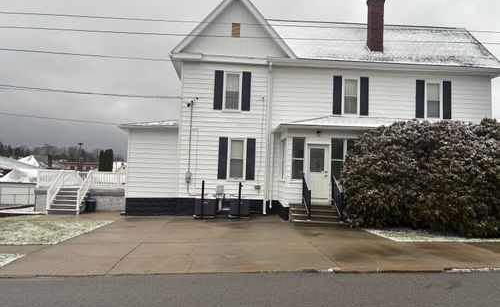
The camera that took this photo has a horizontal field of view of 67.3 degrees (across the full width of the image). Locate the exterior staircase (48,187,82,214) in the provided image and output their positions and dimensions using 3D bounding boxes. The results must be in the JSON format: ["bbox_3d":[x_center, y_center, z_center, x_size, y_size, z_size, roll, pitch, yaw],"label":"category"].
[{"bbox_3d":[-7.905,2.062,16.609,1.376,1.130,1.350,2,-4,-2],"label":"exterior staircase"}]

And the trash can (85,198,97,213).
[{"bbox_3d":[-7.095,2.297,16.759,0.480,0.630,0.480,2,-2,-3],"label":"trash can"}]

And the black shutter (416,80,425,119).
[{"bbox_3d":[7.530,-2.418,16.603,0.382,1.712,0.050,2,-4,-2],"label":"black shutter"}]

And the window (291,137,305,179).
[{"bbox_3d":[1.807,0.182,14.033,0.516,1.577,0.100,2,-2,-3],"label":"window"}]

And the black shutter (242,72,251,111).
[{"bbox_3d":[-0.165,-2.692,16.186,0.382,1.712,0.050,2,-4,-2],"label":"black shutter"}]

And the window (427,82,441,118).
[{"bbox_3d":[8.161,-2.338,16.653,0.702,1.649,0.100,2,-2,-3],"label":"window"}]

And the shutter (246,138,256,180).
[{"bbox_3d":[0.028,0.242,16.010,0.382,1.803,0.050,2,-4,-2],"label":"shutter"}]

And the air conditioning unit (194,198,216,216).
[{"bbox_3d":[-1.813,2.213,15.485,0.820,0.770,0.780,2,-2,-3],"label":"air conditioning unit"}]

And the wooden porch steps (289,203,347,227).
[{"bbox_3d":[2.547,2.211,13.431,2.091,0.676,1.150,2,-2,-3],"label":"wooden porch steps"}]

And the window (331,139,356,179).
[{"bbox_3d":[3.586,0.224,14.073,1.087,1.594,0.100,2,-4,-2],"label":"window"}]

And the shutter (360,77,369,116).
[{"bbox_3d":[5.045,-2.506,16.465,0.375,1.705,0.050,2,-2,-3],"label":"shutter"}]

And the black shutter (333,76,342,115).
[{"bbox_3d":[3.848,-2.530,16.403,0.390,1.694,0.050,2,-2,-3],"label":"black shutter"}]

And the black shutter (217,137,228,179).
[{"bbox_3d":[-1.159,0.194,15.965,0.382,1.803,0.050,2,-4,-2],"label":"black shutter"}]

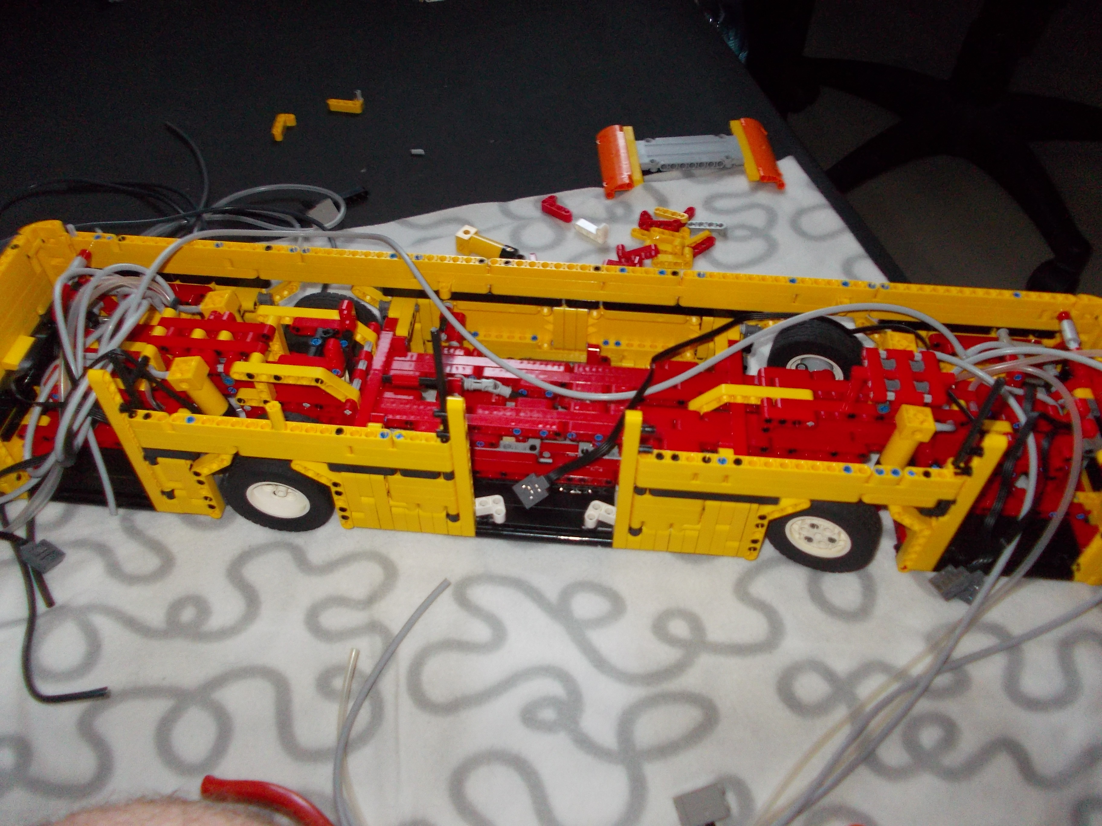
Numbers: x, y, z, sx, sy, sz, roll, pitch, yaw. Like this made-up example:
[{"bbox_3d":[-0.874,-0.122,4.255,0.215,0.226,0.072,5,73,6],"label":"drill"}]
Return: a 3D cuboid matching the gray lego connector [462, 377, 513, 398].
[{"bbox_3d":[-0.038,-0.015,0.541,0.029,0.009,0.009,10,51,2],"label":"gray lego connector"}]

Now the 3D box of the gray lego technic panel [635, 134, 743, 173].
[{"bbox_3d":[0.118,-0.224,0.766,0.088,0.009,0.040,-4,48,-2],"label":"gray lego technic panel"}]

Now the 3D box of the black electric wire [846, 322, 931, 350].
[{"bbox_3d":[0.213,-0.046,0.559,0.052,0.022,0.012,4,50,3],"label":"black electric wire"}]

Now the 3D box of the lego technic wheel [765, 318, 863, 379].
[{"bbox_3d":[0.177,-0.031,0.592,0.065,0.065,0.025,19,53,15],"label":"lego technic wheel"}]

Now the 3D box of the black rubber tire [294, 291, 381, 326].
[{"bbox_3d":[-0.148,-0.052,0.610,0.065,0.065,0.025,4,50,3],"label":"black rubber tire"}]

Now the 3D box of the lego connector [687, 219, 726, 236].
[{"bbox_3d":[0.127,-0.151,0.730,0.032,0.008,0.008,2,50,1],"label":"lego connector"}]

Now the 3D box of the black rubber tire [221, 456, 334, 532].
[{"bbox_3d":[-0.160,0.045,0.530,0.065,0.065,0.025,4,50,3],"label":"black rubber tire"}]

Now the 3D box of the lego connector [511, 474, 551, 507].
[{"bbox_3d":[-0.011,0.047,0.540,0.019,0.011,0.016,-33,84,-5],"label":"lego connector"}]

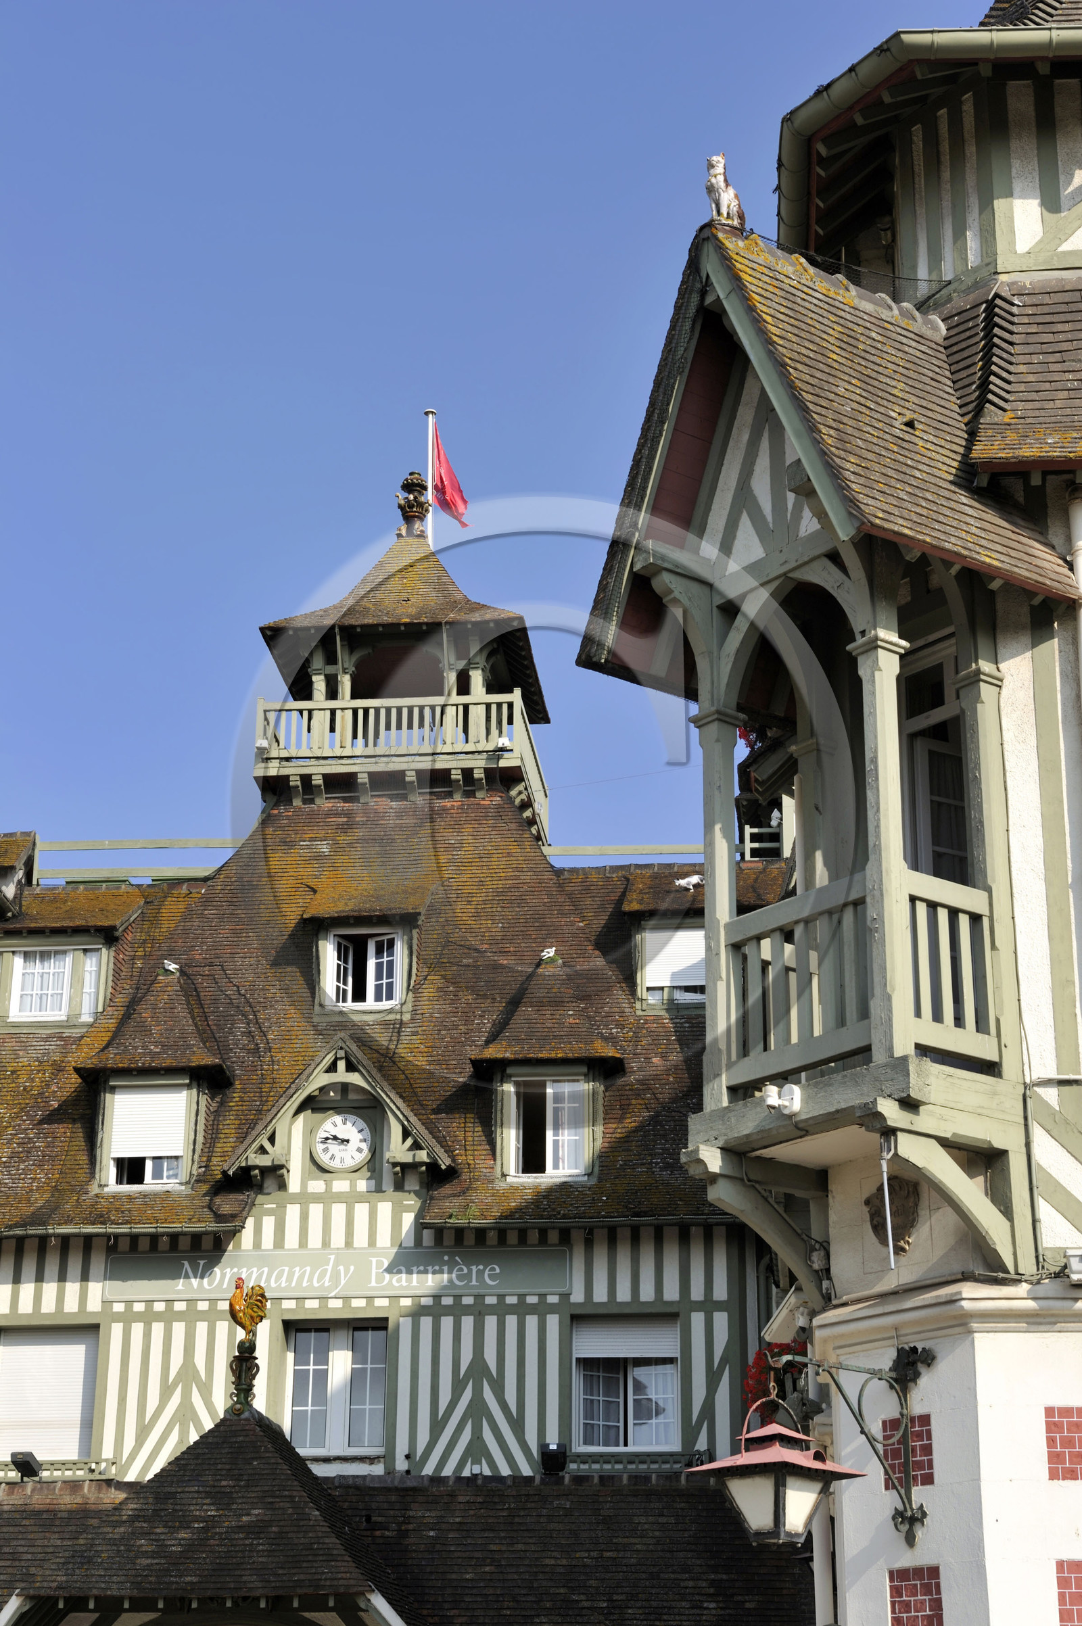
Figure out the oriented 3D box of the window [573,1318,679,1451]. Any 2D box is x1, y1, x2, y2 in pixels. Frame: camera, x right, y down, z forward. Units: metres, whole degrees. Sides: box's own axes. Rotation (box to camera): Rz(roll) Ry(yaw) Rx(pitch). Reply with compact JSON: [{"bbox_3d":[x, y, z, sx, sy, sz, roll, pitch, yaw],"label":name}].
[{"bbox_3d":[0.999,6.659,31.548,1.240,1.540,0.150,-2,-22,7],"label":"window"}]

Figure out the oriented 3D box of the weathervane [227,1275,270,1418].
[{"bbox_3d":[-2.931,5.297,27.000,0.400,1.397,0.250,16,-27,-34],"label":"weathervane"}]

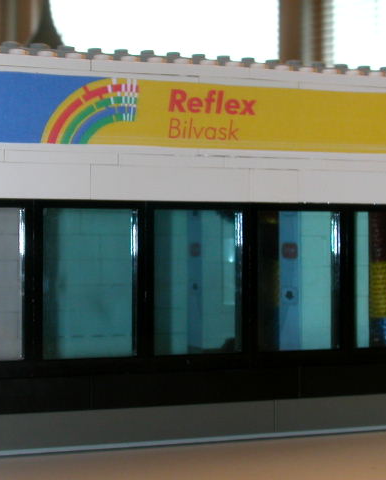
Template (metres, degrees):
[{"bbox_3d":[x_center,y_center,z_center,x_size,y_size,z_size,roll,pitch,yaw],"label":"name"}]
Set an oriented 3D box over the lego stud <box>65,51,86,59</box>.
[{"bbox_3d":[-0.033,-0.051,0.327,0.005,0.002,0.005,0,0,-22],"label":"lego stud"}]

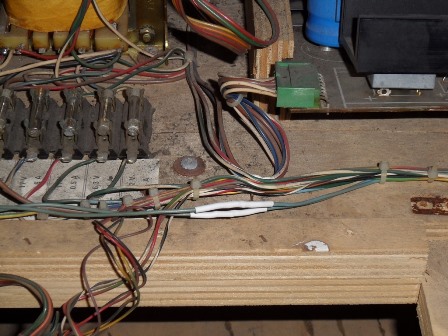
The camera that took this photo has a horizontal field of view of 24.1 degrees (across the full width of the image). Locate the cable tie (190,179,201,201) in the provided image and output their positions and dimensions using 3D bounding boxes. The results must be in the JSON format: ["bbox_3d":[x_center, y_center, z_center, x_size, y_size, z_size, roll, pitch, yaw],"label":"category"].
[{"bbox_3d":[-0.015,0.011,0.547,0.005,0.010,0.010,-1,38,0],"label":"cable tie"}]

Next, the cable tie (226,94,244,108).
[{"bbox_3d":[0.006,-0.037,0.585,0.005,0.008,0.011,33,52,32],"label":"cable tie"}]

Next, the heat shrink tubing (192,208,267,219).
[{"bbox_3d":[0.003,0.023,0.535,0.041,0.003,0.004,-5,42,-4],"label":"heat shrink tubing"}]

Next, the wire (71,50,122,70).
[{"bbox_3d":[-0.074,-0.062,0.611,0.031,0.010,0.010,-1,42,0],"label":"wire"}]

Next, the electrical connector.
[{"bbox_3d":[0.041,-0.046,0.592,0.025,0.013,0.028,-1,36,0],"label":"electrical connector"}]

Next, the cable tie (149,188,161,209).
[{"bbox_3d":[-0.036,0.016,0.540,0.005,0.008,0.010,-1,42,0],"label":"cable tie"}]

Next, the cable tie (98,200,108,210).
[{"bbox_3d":[-0.062,0.020,0.537,0.005,0.007,0.007,-1,38,0],"label":"cable tie"}]

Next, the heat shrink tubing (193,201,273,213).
[{"bbox_3d":[0.005,0.019,0.540,0.043,0.005,0.005,-4,39,-4],"label":"heat shrink tubing"}]

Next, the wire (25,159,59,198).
[{"bbox_3d":[-0.095,0.006,0.554,0.006,0.005,0.033,16,42,20],"label":"wire"}]

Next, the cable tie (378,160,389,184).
[{"bbox_3d":[0.084,0.003,0.553,0.005,0.009,0.010,-1,42,0],"label":"cable tie"}]

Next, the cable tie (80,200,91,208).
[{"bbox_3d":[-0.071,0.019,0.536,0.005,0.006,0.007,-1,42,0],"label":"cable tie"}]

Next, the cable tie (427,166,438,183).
[{"bbox_3d":[0.111,0.003,0.556,0.005,0.008,0.008,-1,38,0],"label":"cable tie"}]

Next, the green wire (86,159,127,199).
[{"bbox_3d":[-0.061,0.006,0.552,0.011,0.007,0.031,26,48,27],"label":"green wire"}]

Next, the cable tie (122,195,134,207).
[{"bbox_3d":[-0.049,0.017,0.539,0.005,0.007,0.007,-1,38,0],"label":"cable tie"}]

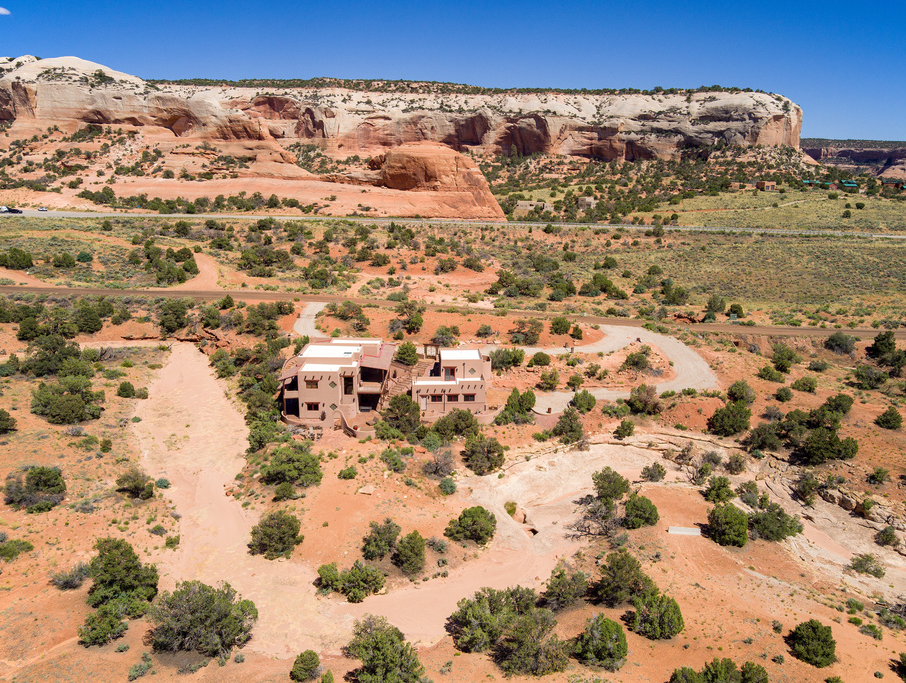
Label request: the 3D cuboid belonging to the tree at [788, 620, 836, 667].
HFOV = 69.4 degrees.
[{"bbox_3d":[27.060,22.730,49.240,3.390,3.290,3.390,0,15,0],"label":"tree"}]

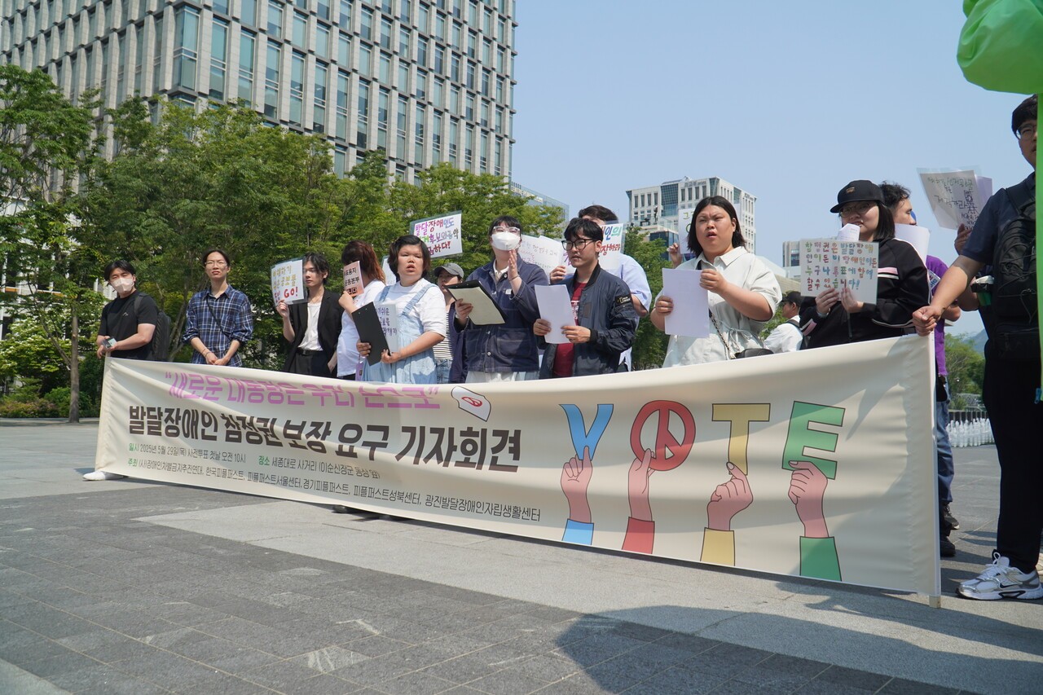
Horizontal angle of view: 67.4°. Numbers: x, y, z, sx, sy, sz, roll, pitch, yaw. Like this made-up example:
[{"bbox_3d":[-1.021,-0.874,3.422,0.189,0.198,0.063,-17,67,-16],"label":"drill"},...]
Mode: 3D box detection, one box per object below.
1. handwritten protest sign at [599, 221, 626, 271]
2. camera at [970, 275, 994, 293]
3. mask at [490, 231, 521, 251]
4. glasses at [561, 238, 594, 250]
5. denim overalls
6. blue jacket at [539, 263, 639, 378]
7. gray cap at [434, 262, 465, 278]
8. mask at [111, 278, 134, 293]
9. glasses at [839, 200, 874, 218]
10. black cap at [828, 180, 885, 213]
[{"bbox_3d":[0.403,-0.558,4.320,0.390,0.275,0.020,-1,-7,31],"label":"handwritten protest sign"},{"bbox_3d":[1.885,-0.257,3.200,0.110,0.075,0.070,-2,-4,37],"label":"camera"},{"bbox_3d":[-0.087,-0.573,4.200,0.155,0.105,0.090,1,-3,-3],"label":"mask"},{"bbox_3d":[0.287,-0.526,3.960,0.145,0.050,0.145,-1,2,35],"label":"glasses"},{"bbox_3d":[-0.703,0.152,4.524,0.480,1.030,0.360,-1,-3,27],"label":"denim overalls"},{"bbox_3d":[0.344,-0.104,4.000,0.490,0.650,0.340,-1,-4,34],"label":"blue jacket"},{"bbox_3d":[-0.530,-0.566,5.750,0.180,0.150,0.260,-1,-3,34],"label":"gray cap"},{"bbox_3d":[-3.184,-0.495,6.250,0.150,0.130,0.100,1,-3,-6],"label":"mask"},{"bbox_3d":[1.392,-0.552,3.197,0.140,0.047,0.140,4,-4,-43],"label":"glasses"},{"bbox_3d":[1.369,-0.617,3.200,0.270,0.150,0.190,4,-4,-43],"label":"black cap"}]

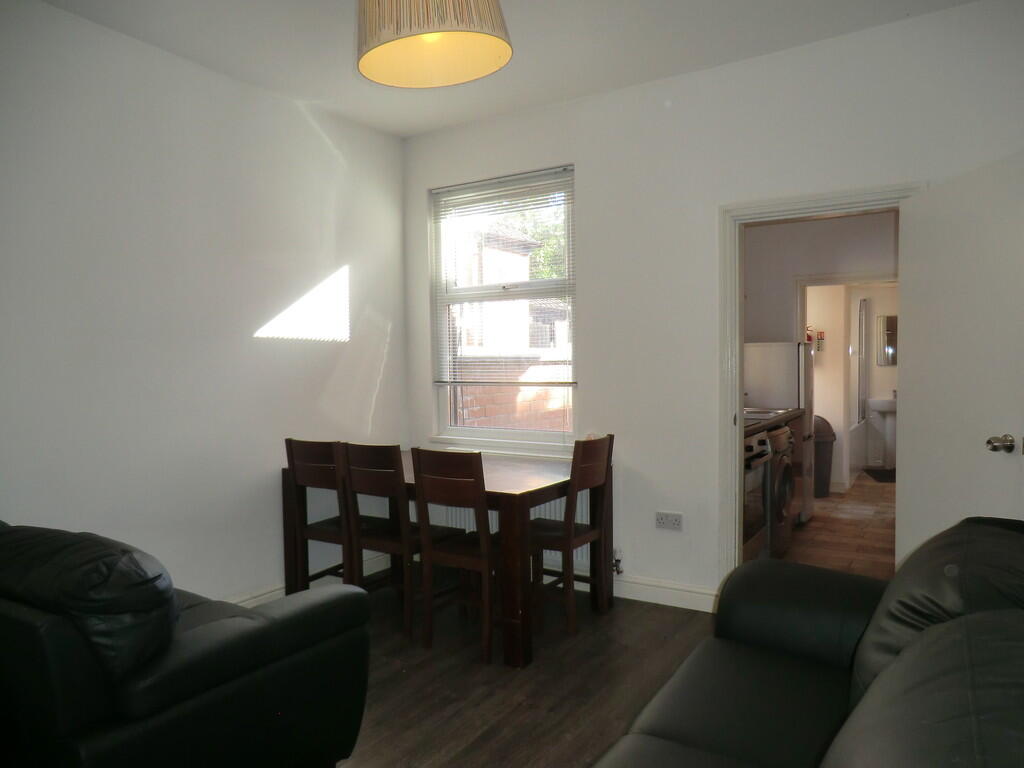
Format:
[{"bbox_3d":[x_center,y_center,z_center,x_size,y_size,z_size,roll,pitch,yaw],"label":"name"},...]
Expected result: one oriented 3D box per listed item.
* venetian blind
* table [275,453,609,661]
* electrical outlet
[{"bbox_3d":[-0.072,-0.614,4.264,1.034,1.235,0.040,1,2,33],"label":"venetian blind"},{"bbox_3d":[-0.341,0.809,3.759,1.475,0.738,0.920,1,2,33],"label":"table"},{"bbox_3d":[0.820,0.722,3.721,0.146,0.087,0.012,1,2,33],"label":"electrical outlet"}]

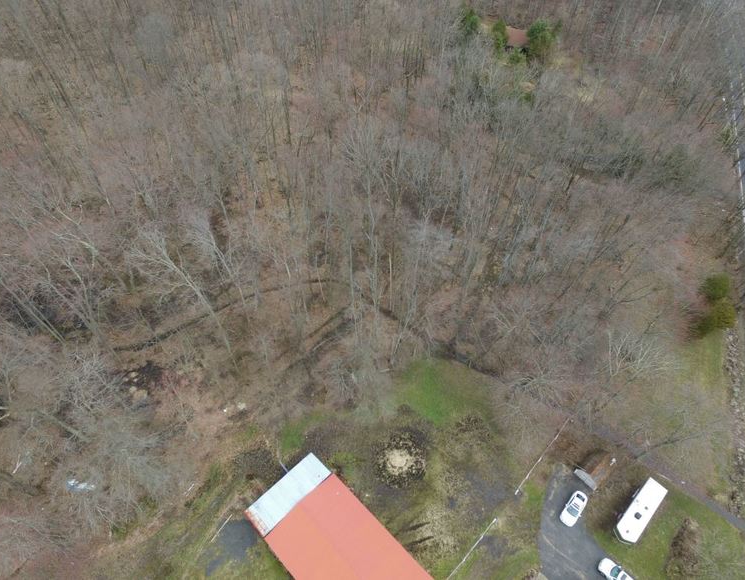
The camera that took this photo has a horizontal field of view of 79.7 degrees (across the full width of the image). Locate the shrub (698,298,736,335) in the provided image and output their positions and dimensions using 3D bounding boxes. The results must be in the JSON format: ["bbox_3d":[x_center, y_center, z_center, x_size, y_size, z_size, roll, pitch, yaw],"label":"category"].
[{"bbox_3d":[57.000,4.400,73.900,4.890,6.470,4.890,0,50,0],"label":"shrub"}]

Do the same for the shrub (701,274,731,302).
[{"bbox_3d":[60.400,-0.200,78.700,4.070,5.350,4.070,0,50,0],"label":"shrub"}]

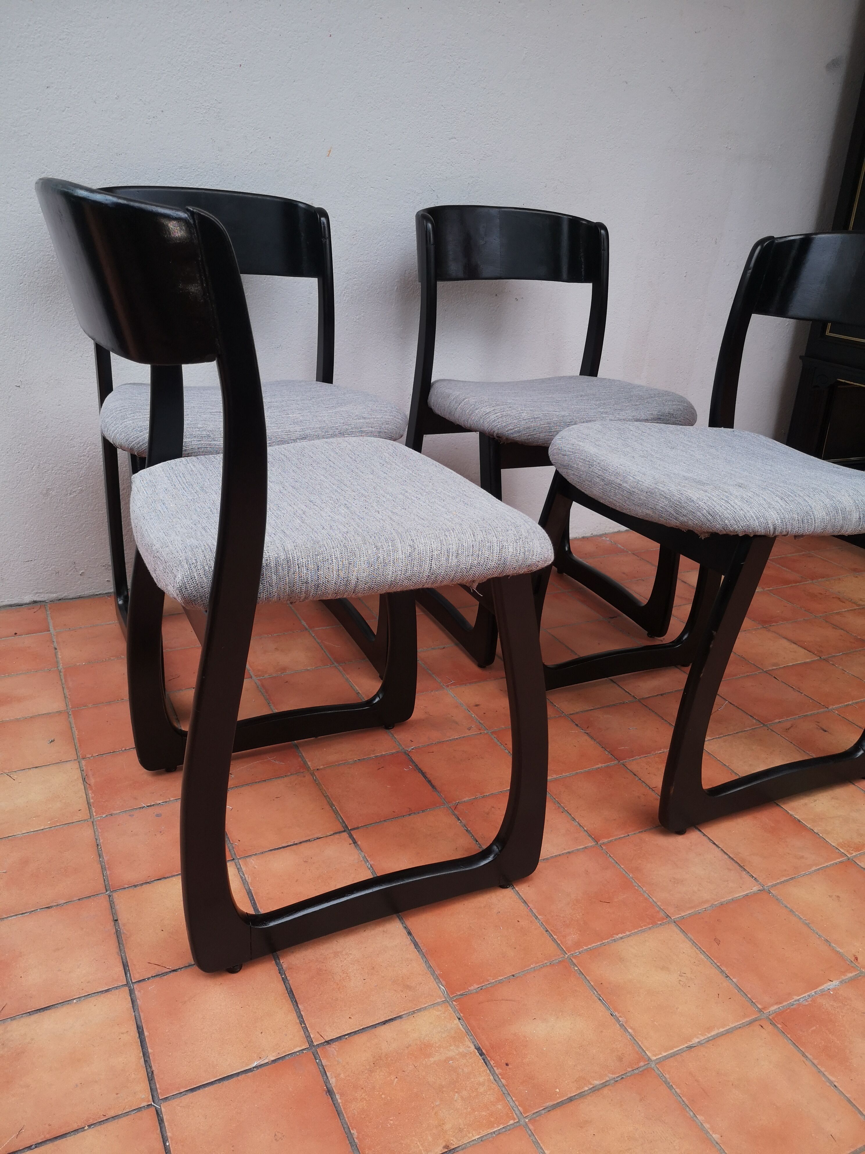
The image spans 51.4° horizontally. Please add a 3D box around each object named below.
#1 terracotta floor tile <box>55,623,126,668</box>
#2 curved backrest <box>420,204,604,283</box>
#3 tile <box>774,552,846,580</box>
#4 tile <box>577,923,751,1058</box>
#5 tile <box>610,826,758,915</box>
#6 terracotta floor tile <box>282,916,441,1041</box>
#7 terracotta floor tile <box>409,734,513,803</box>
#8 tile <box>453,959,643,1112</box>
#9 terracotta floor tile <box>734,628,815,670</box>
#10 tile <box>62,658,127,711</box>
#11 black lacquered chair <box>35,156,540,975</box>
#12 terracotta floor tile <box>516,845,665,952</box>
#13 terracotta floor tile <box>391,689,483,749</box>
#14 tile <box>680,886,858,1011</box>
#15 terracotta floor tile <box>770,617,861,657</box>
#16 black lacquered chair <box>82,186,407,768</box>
[{"bbox_3d":[-0.624,0.130,1.693,0.147,0.012,0.147,-8,25,-25],"label":"terracotta floor tile"},{"bbox_3d":[0.150,-0.675,1.830,0.431,0.143,0.105,-7,15,-24],"label":"curved backrest"},{"bbox_3d":[0.962,-0.016,2.289,0.147,0.012,0.147,-8,25,-25],"label":"tile"},{"bbox_3d":[0.259,0.463,1.011,0.147,0.012,0.147,-8,25,-25],"label":"tile"},{"bbox_3d":[0.328,0.388,1.194,0.149,0.012,0.147,-7,25,-25],"label":"tile"},{"bbox_3d":[-0.084,0.441,0.998,0.149,0.012,0.147,-7,25,-25],"label":"terracotta floor tile"},{"bbox_3d":[0.058,0.297,1.388,0.147,0.012,0.147,-8,25,-25],"label":"terracotta floor tile"},{"bbox_3d":[0.120,0.478,0.939,0.149,0.012,0.147,-7,25,-25],"label":"tile"},{"bbox_3d":[0.679,0.152,1.827,0.149,0.012,0.147,-7,25,-25],"label":"terracotta floor tile"},{"bbox_3d":[-0.551,0.184,1.554,0.149,0.012,0.147,-7,25,-25],"label":"tile"},{"bbox_3d":[-0.148,-0.024,1.064,0.503,0.789,0.464,-7,25,-25],"label":"black lacquered chair"},{"bbox_3d":[0.191,0.406,1.128,0.149,0.012,0.147,-7,25,-25],"label":"terracotta floor tile"},{"bbox_3d":[-0.009,0.241,1.513,0.147,0.012,0.147,-8,25,-25],"label":"terracotta floor tile"},{"bbox_3d":[0.394,0.443,1.069,0.149,0.012,0.147,-7,25,-25],"label":"tile"},{"bbox_3d":[0.820,0.132,1.907,0.147,0.012,0.147,-8,25,-25],"label":"terracotta floor tile"},{"bbox_3d":[-0.329,-0.233,1.548,0.464,0.789,0.503,-7,24,-24],"label":"black lacquered chair"}]

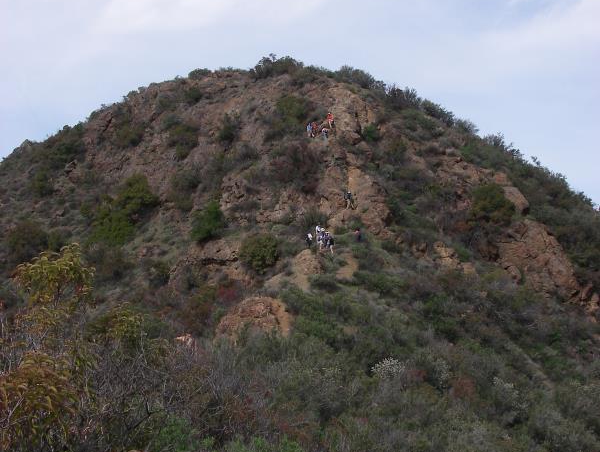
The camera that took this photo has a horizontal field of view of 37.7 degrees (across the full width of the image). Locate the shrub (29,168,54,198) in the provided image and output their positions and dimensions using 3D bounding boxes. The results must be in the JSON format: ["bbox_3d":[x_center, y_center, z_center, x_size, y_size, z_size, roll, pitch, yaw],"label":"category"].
[{"bbox_3d":[-29.435,-4.953,100.000,2.842,2.997,2.665,0,-6,0],"label":"shrub"}]

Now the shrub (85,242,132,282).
[{"bbox_3d":[-16.573,3.159,76.000,4.029,3.358,3.546,0,-5,0],"label":"shrub"}]

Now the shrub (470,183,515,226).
[{"bbox_3d":[18.193,-2.032,83.000,4.034,4.034,3.550,0,-5,0],"label":"shrub"}]

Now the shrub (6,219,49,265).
[{"bbox_3d":[-26.996,1.536,87.000,3.994,4.284,3.745,0,-6,0],"label":"shrub"}]

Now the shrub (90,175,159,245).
[{"bbox_3d":[-17.786,-1.672,89.000,6.685,6.739,6.202,0,-6,0],"label":"shrub"}]

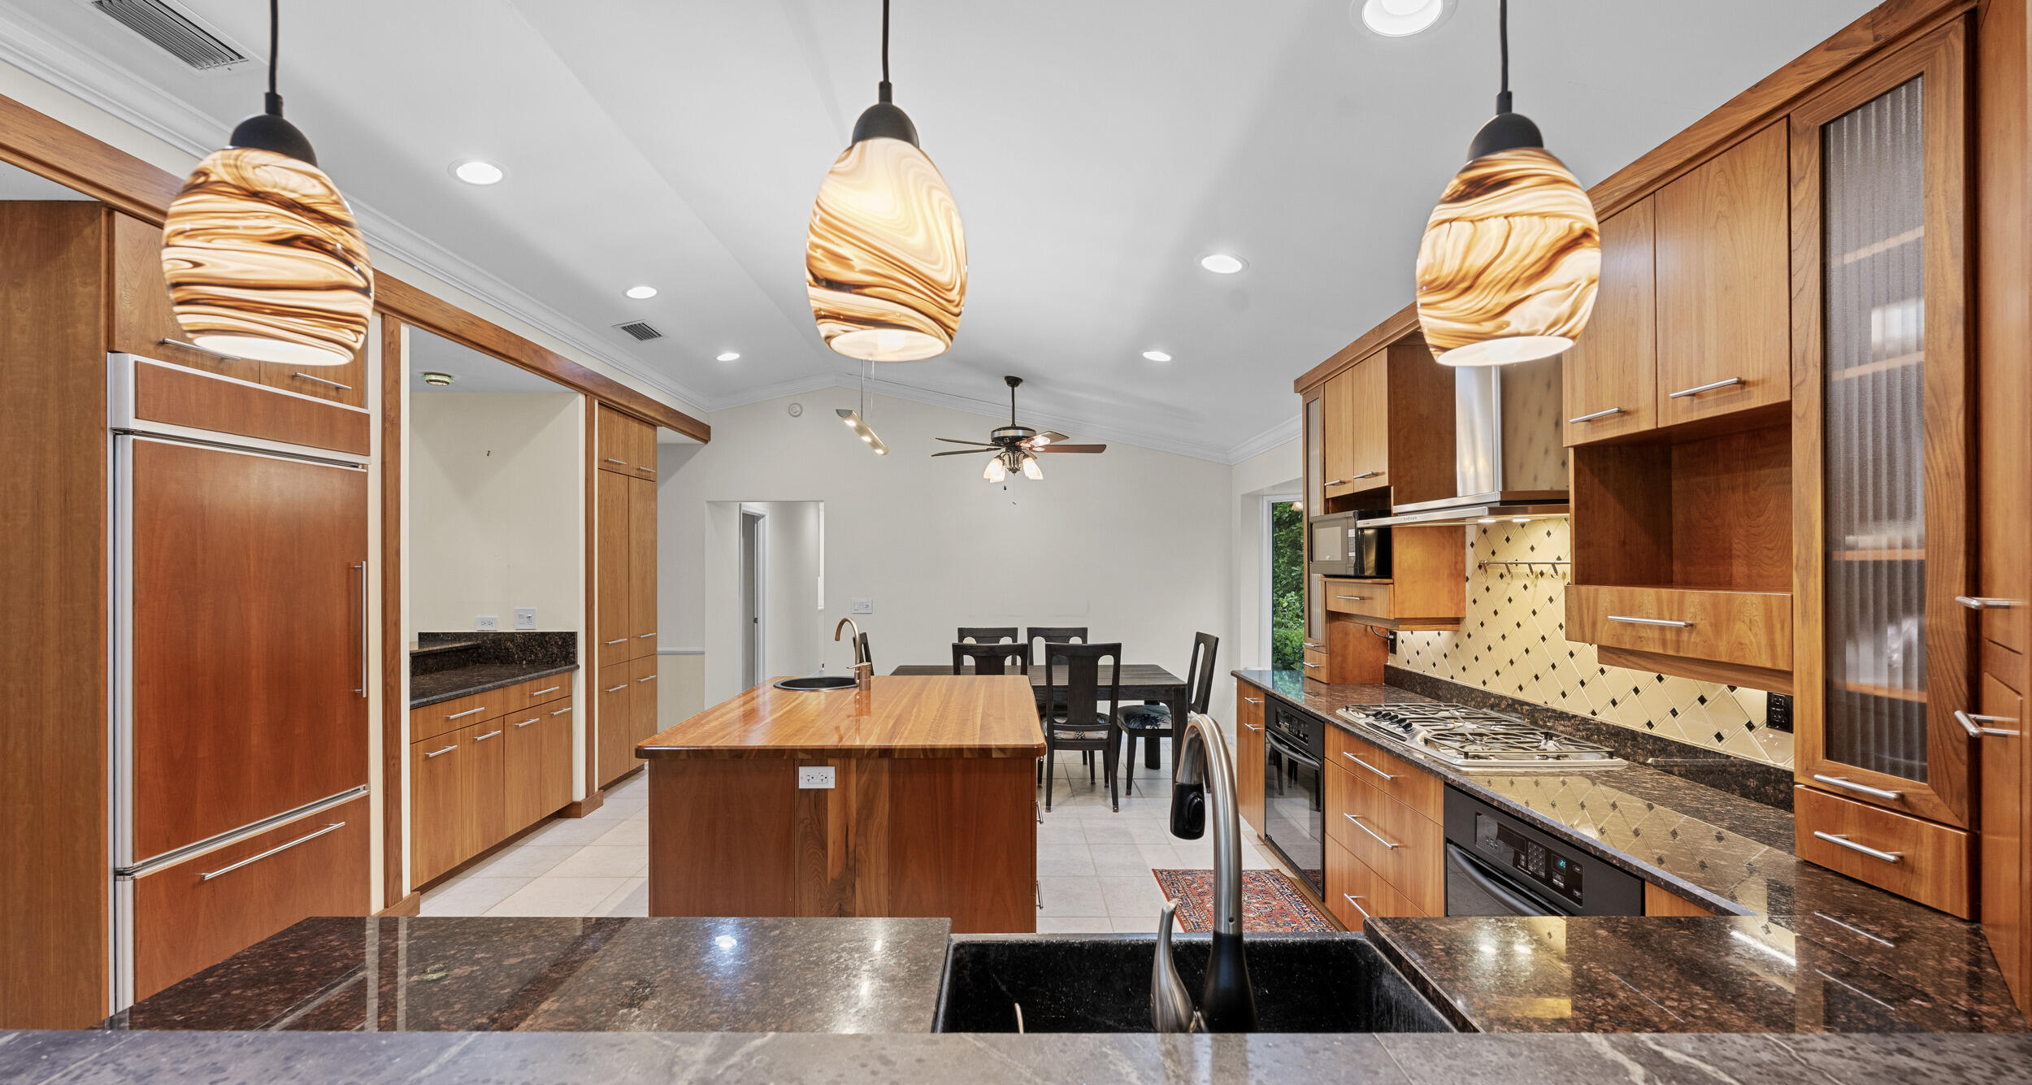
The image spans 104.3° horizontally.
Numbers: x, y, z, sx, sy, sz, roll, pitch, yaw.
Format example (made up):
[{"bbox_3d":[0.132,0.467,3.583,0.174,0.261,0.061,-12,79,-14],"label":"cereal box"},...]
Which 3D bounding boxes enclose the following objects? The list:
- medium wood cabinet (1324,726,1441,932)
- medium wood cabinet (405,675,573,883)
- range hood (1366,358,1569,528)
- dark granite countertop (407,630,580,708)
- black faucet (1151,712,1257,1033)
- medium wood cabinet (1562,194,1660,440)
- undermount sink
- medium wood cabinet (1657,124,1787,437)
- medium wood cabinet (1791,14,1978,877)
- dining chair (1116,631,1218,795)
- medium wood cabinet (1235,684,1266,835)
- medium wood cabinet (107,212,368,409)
[{"bbox_3d":[1.550,1.087,2.760,0.590,0.760,0.890,0,-1,-1],"label":"medium wood cabinet"},{"bbox_3d":[-2.930,1.130,4.070,0.600,0.770,1.240,0,-1,0],"label":"medium wood cabinet"},{"bbox_3d":[1.640,-0.444,2.790,0.470,0.750,0.890,0,-1,-1],"label":"range hood"},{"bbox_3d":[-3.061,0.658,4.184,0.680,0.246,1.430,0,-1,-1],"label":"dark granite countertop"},{"bbox_3d":[0.195,0.404,0.880,0.105,0.420,0.260,0,-1,0],"label":"black faucet"},{"bbox_3d":[1.808,-0.606,2.223,0.310,0.612,0.345,0,-1,-1],"label":"medium wood cabinet"},{"bbox_3d":[0.256,0.799,1.149,0.760,0.235,0.510,0,-1,-1],"label":"undermount sink"},{"bbox_3d":[1.722,-0.570,1.768,0.320,0.580,0.330,0,-1,-1],"label":"medium wood cabinet"},{"bbox_3d":[1.819,-0.130,1.543,0.310,1.596,0.325,0,-1,-1],"label":"medium wood cabinet"},{"bbox_3d":[1.048,1.169,5.488,0.640,1.040,0.500,0,-1,-1],"label":"dining chair"},{"bbox_3d":[1.599,1.207,4.395,0.595,0.825,0.505,0,-1,-1],"label":"medium wood cabinet"},{"bbox_3d":[-2.910,-0.746,2.750,0.580,0.420,0.900,0,-1,0],"label":"medium wood cabinet"}]

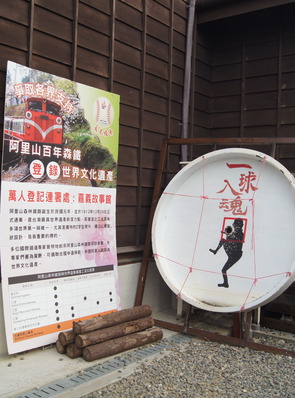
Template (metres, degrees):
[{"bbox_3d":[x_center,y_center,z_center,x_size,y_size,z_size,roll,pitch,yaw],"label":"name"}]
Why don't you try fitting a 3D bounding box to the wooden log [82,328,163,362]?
[{"bbox_3d":[-0.163,1.097,3.401,0.102,0.102,0.737,3,1,44],"label":"wooden log"}]

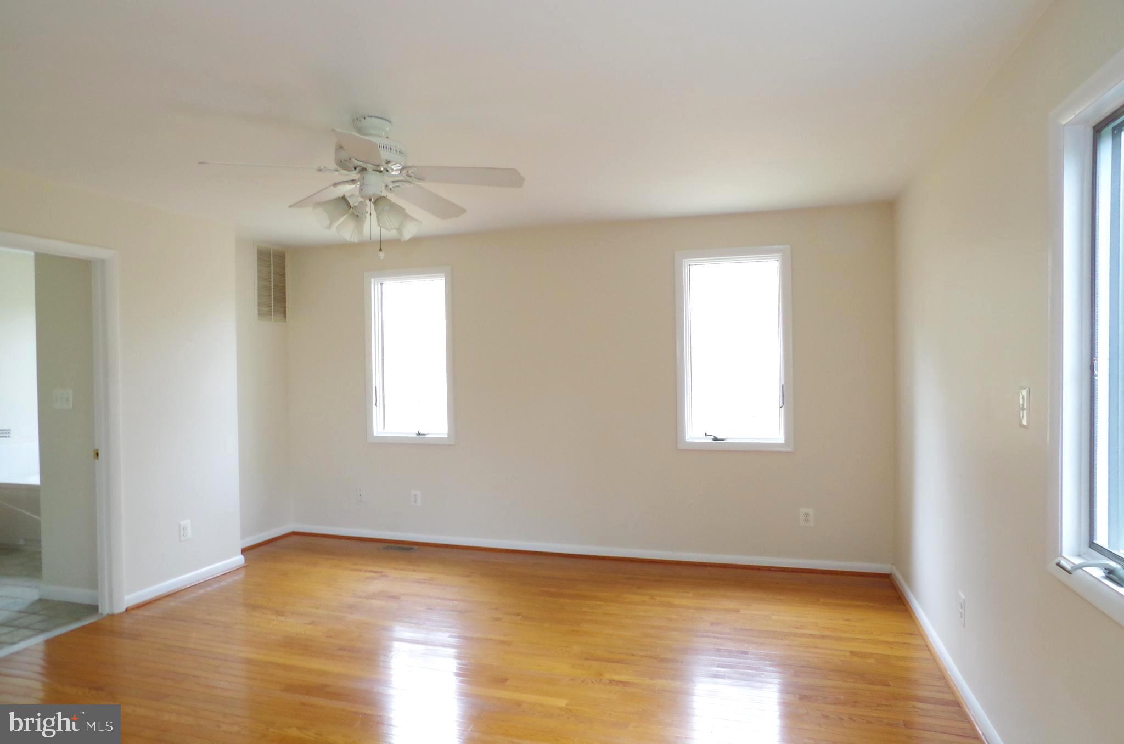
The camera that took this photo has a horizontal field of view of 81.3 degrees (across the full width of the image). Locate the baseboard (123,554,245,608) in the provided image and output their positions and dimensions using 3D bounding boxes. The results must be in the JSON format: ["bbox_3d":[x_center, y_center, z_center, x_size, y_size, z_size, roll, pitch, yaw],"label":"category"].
[{"bbox_3d":[-2.425,1.359,4.274,0.022,0.088,0.944,-1,0,17],"label":"baseboard"}]

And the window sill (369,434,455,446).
[{"bbox_3d":[-1.218,0.548,5.295,0.790,0.068,0.060,-1,0,17],"label":"window sill"}]

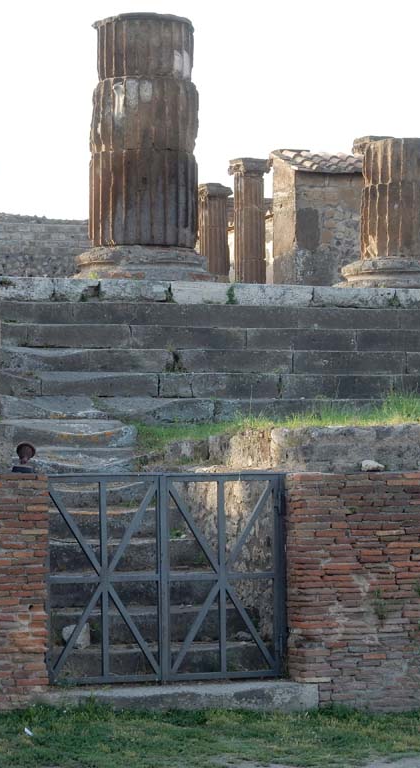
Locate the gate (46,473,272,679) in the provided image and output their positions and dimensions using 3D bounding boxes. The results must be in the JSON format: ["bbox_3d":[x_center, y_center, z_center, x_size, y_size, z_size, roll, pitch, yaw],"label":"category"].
[{"bbox_3d":[-0.320,1.375,17.593,1.696,1.461,0.060,0,-1,-19],"label":"gate"}]

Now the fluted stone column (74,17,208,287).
[{"bbox_3d":[-0.642,-2.268,24.638,1.470,2.643,1.470,0,-1,0],"label":"fluted stone column"}]

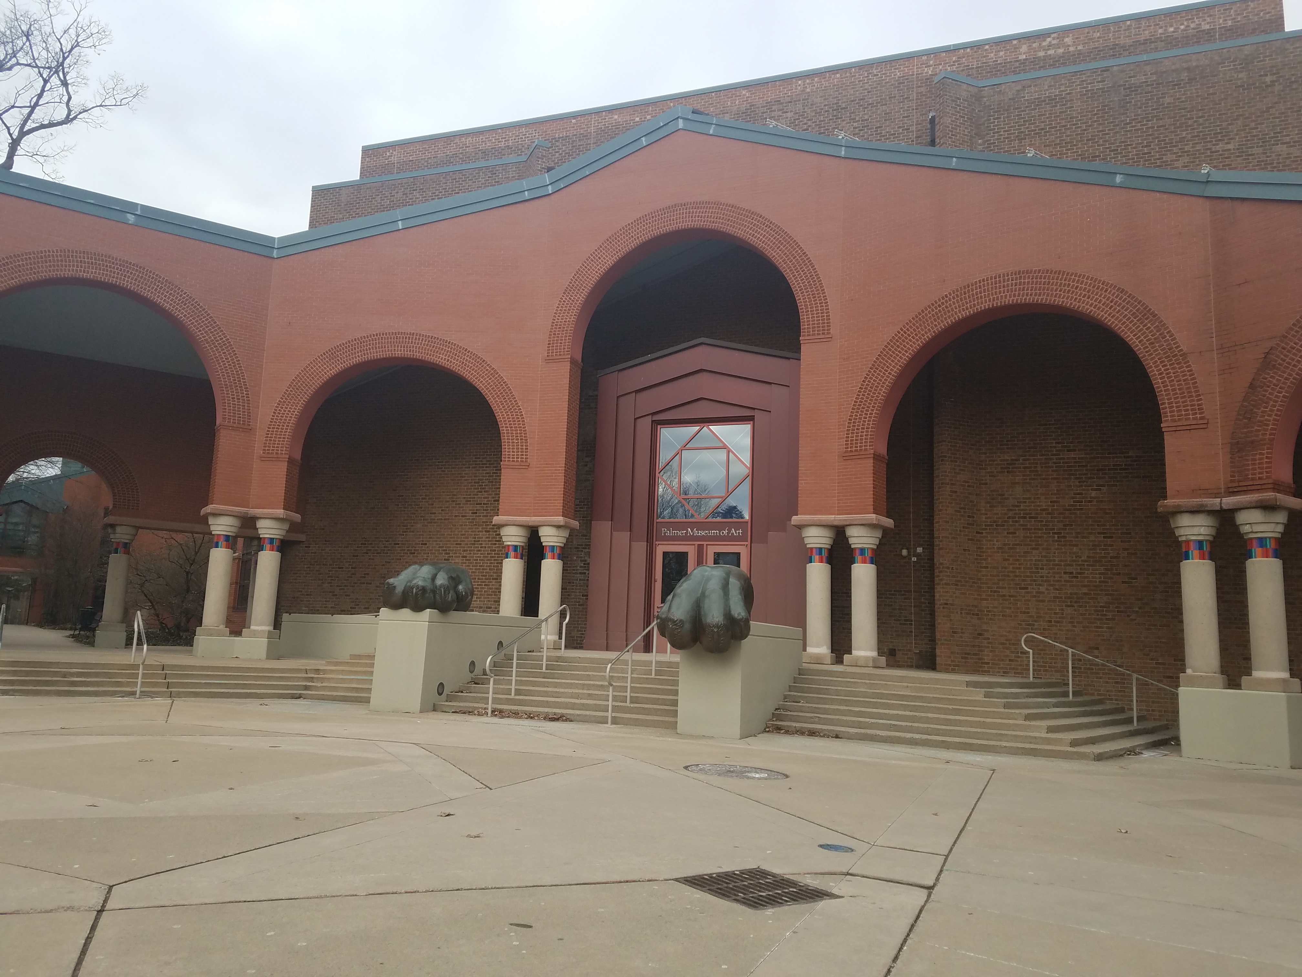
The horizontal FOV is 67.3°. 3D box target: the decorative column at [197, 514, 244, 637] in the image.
[{"bbox_3d":[-9.817,1.974,22.253,0.700,2.685,0.700,4,-8,-14],"label":"decorative column"}]

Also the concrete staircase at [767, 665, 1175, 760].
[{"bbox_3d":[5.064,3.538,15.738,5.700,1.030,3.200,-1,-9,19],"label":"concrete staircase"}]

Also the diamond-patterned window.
[{"bbox_3d":[1.196,-0.373,22.321,2.288,2.223,0.120,-1,-9,23],"label":"diamond-patterned window"}]

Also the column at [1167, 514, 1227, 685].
[{"bbox_3d":[8.548,1.725,15.238,0.700,2.685,0.700,-4,-11,39],"label":"column"}]

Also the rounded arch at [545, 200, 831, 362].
[{"bbox_3d":[0.814,-4.540,21.532,6.570,3.380,0.600,-1,-9,23],"label":"rounded arch"}]

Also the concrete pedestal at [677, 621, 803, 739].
[{"bbox_3d":[1.581,3.079,16.150,0.948,1.655,3.944,-1,-9,21],"label":"concrete pedestal"}]

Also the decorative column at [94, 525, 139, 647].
[{"bbox_3d":[-13.492,2.473,24.713,0.720,3.061,0.720,8,-10,-34],"label":"decorative column"}]

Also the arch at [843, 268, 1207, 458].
[{"bbox_3d":[6.482,-2.260,17.691,6.350,3.120,0.600,-4,-11,39],"label":"arch"}]

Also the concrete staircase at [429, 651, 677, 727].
[{"bbox_3d":[-1.162,3.325,16.259,4.350,0.970,1.950,-1,-9,22],"label":"concrete staircase"}]

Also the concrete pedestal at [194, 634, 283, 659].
[{"bbox_3d":[-9.227,3.540,21.819,1.750,0.460,0.750,3,-8,-2],"label":"concrete pedestal"}]

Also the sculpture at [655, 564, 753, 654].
[{"bbox_3d":[0.831,1.763,14.521,1.330,1.280,1.300,0,-8,17],"label":"sculpture"}]

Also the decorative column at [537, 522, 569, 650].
[{"bbox_3d":[-2.200,2.185,21.600,0.690,2.700,0.690,2,-8,0],"label":"decorative column"}]

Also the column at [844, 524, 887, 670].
[{"bbox_3d":[4.099,2.046,18.859,0.690,2.700,0.690,-4,-10,39],"label":"column"}]

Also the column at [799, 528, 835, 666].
[{"bbox_3d":[3.339,2.107,19.375,0.700,2.685,0.700,-1,-9,23],"label":"column"}]

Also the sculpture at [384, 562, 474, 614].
[{"bbox_3d":[-3.840,1.707,16.856,1.400,0.860,1.300,2,-8,5],"label":"sculpture"}]

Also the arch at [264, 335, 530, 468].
[{"bbox_3d":[-5.775,-2.055,22.671,6.200,3.080,0.580,1,-8,6],"label":"arch"}]

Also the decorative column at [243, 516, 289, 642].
[{"bbox_3d":[-8.771,2.033,22.359,0.700,2.685,0.700,2,-8,4],"label":"decorative column"}]

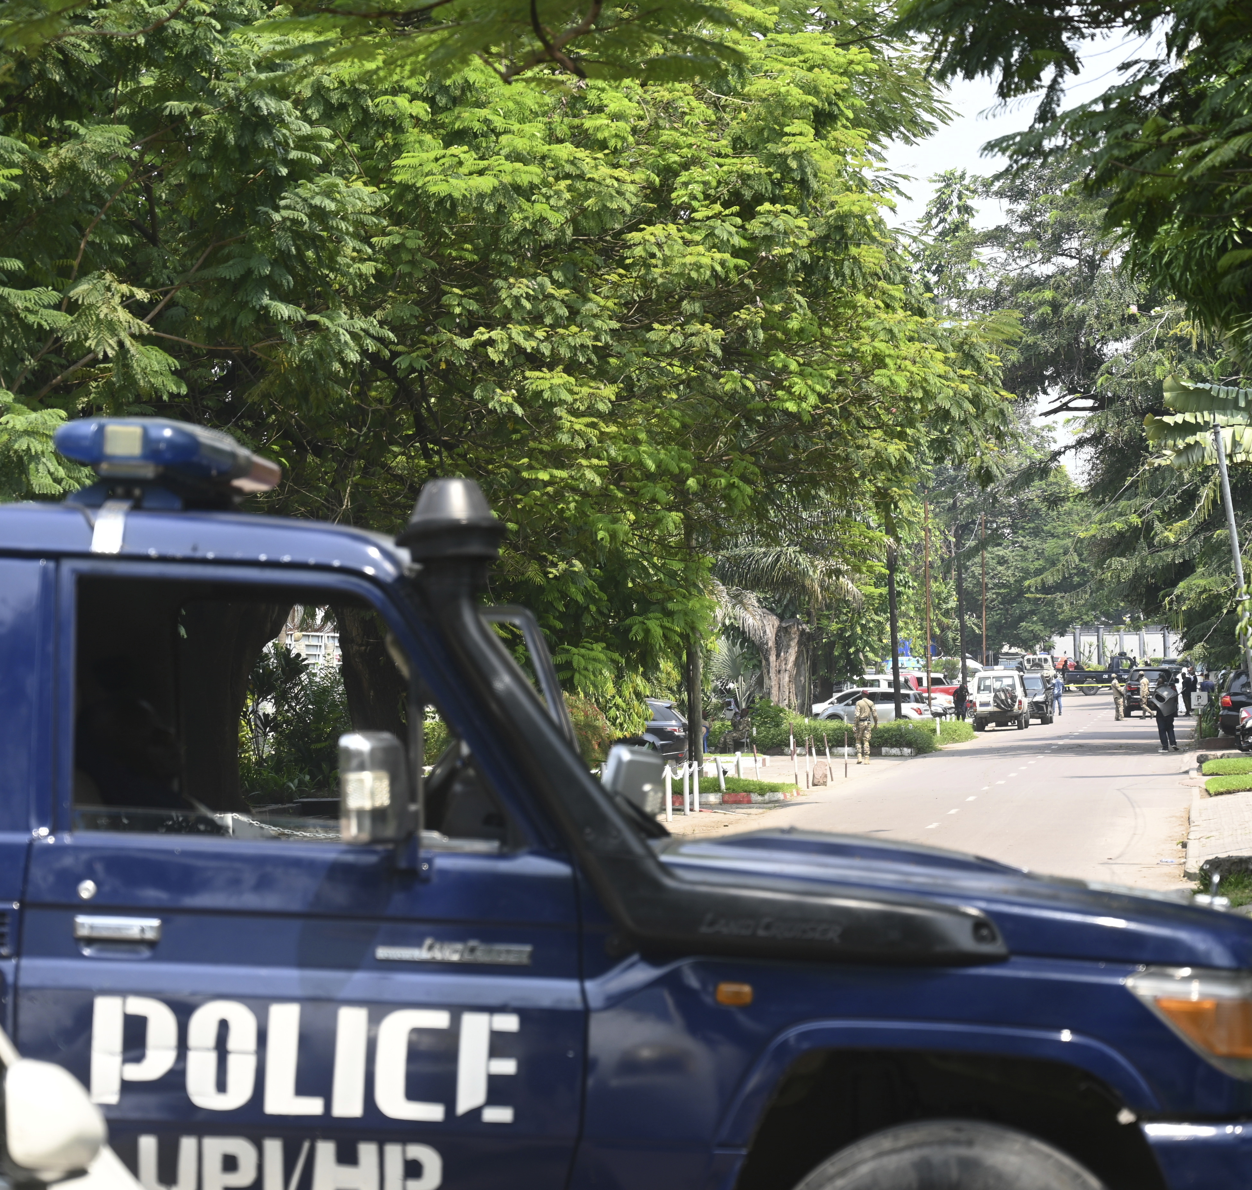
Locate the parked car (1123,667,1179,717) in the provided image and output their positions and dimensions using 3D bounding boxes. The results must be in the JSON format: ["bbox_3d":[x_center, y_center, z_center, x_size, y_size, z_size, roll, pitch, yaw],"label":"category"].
[{"bbox_3d":[20.272,3.743,179.448,1.960,1.880,4.900,-1,-1,7],"label":"parked car"}]

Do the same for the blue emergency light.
[{"bbox_3d":[-0.940,-0.242,9.800,0.300,0.165,1.200,2,-2,4],"label":"blue emergency light"}]

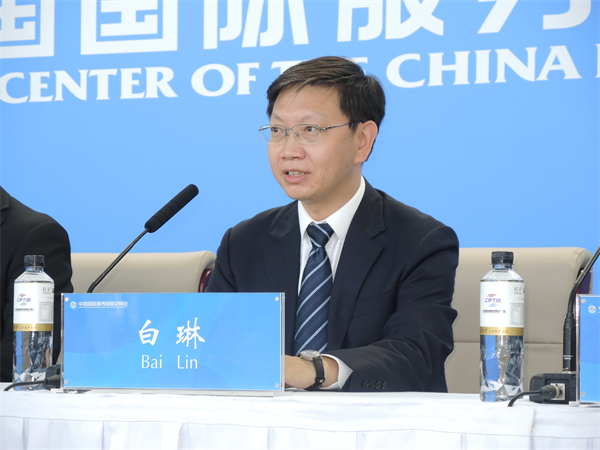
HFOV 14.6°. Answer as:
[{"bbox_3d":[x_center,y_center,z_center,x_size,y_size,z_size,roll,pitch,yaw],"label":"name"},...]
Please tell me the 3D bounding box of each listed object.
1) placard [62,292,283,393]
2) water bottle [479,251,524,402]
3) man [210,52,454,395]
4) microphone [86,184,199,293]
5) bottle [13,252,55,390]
[{"bbox_3d":[-0.194,0.181,3.570,0.375,0.155,0.075,-1,-3,24],"label":"placard"},{"bbox_3d":[0.294,0.148,3.400,0.065,0.219,0.065,0,-2,0],"label":"water bottle"},{"bbox_3d":[-0.028,0.352,3.760,0.530,1.300,0.740,-1,-3,22],"label":"man"},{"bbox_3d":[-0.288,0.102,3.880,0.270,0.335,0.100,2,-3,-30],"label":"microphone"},{"bbox_3d":[-0.429,0.158,3.770,0.065,0.219,0.065,0,-2,0],"label":"bottle"}]

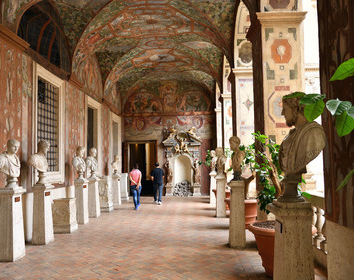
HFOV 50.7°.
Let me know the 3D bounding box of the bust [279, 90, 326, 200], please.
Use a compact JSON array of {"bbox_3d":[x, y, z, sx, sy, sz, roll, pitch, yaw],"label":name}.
[{"bbox_3d":[1.060,0.061,3.177,0.310,0.924,0.520,-1,-4,0],"label":"bust"}]

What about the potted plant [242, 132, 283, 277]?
[{"bbox_3d":[1.360,0.885,5.043,0.980,1.967,0.950,-1,-4,3],"label":"potted plant"}]

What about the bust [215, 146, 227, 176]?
[{"bbox_3d":[1.380,0.688,11.713,0.360,0.900,0.550,-1,-4,2],"label":"bust"}]

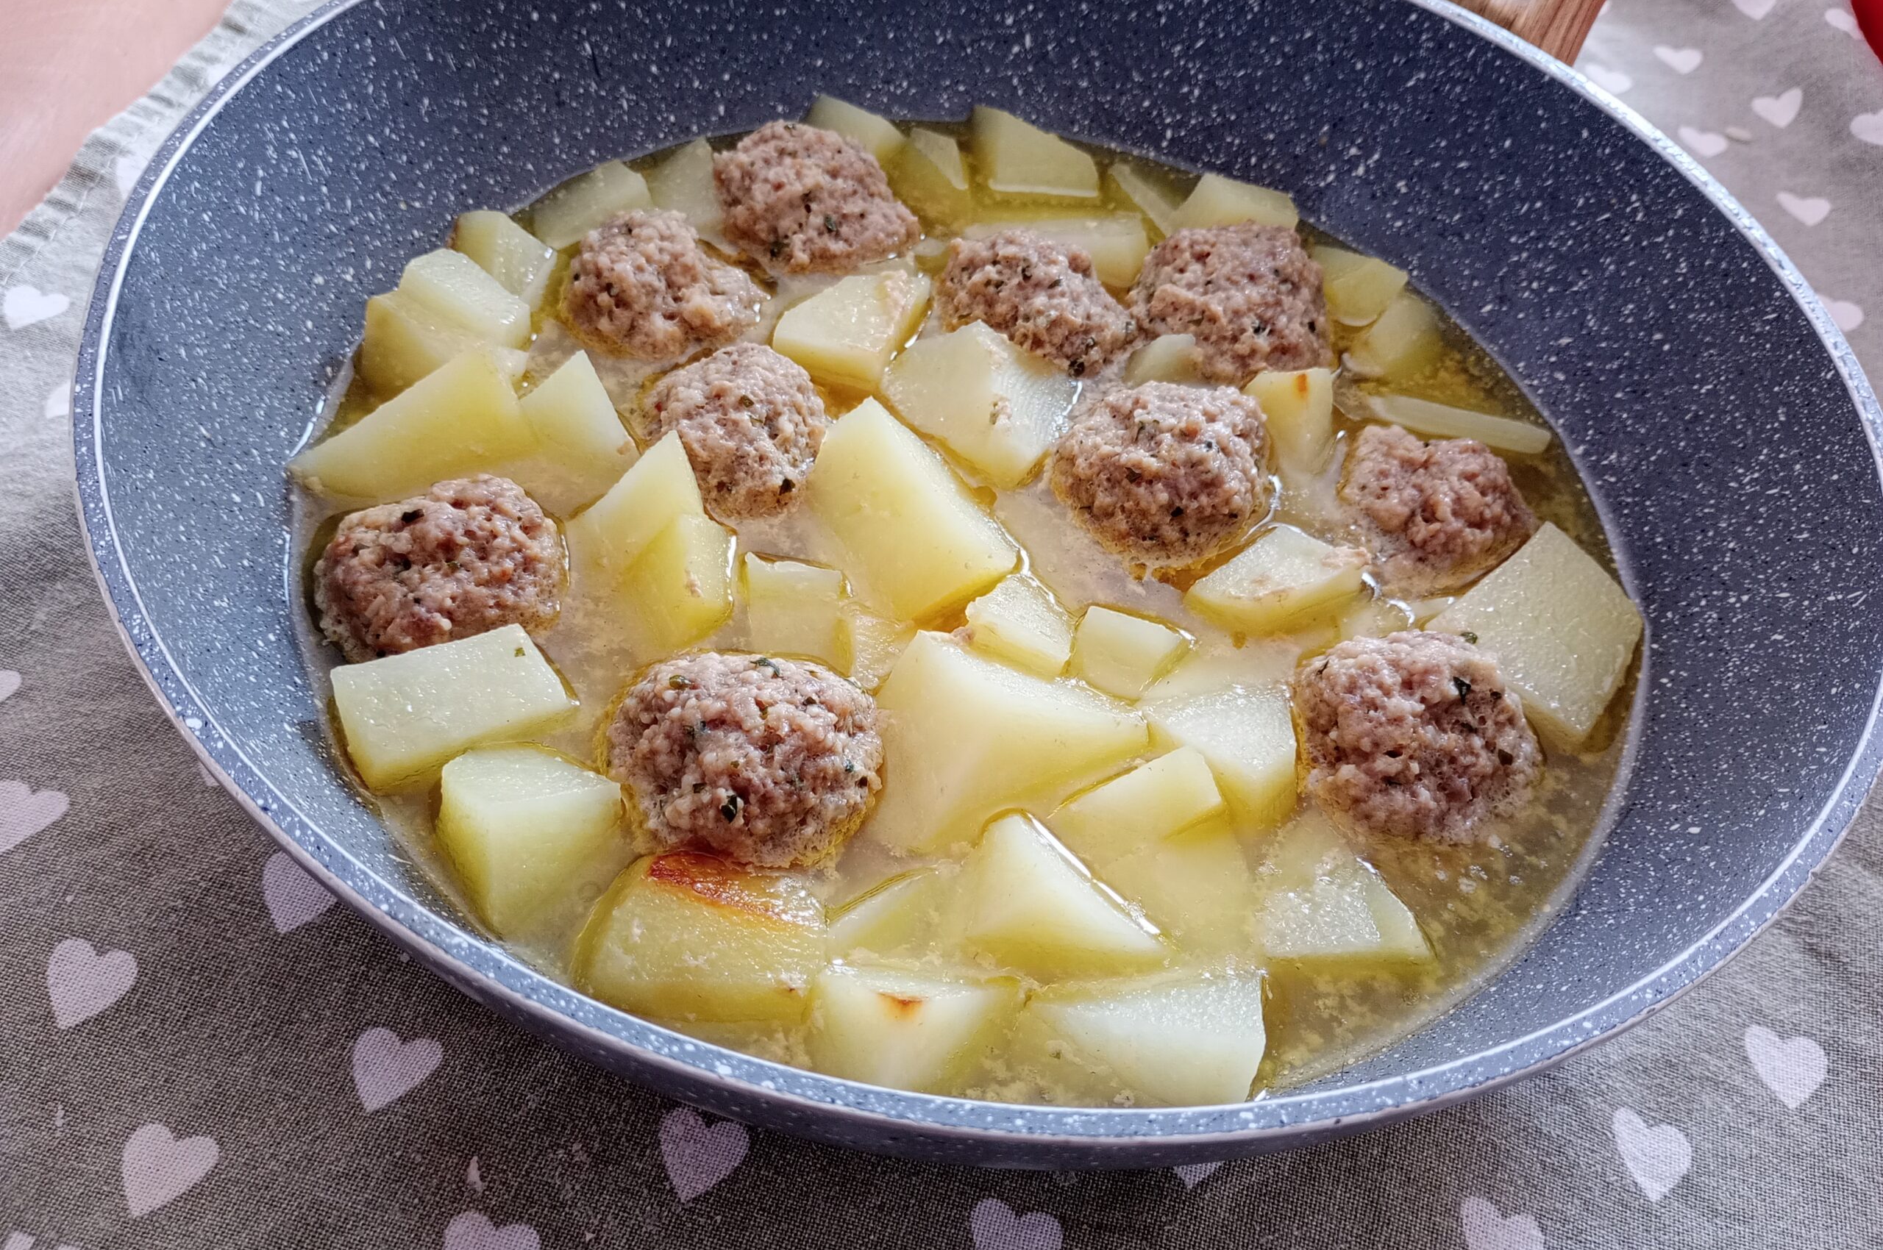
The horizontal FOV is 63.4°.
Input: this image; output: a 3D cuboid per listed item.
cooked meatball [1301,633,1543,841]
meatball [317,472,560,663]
[{"bbox_3d":[0.082,0.020,0.266,0.042,0.034,0.042,10,50,0],"label":"cooked meatball"},{"bbox_3d":[-0.087,-0.007,0.266,0.041,0.033,0.041,10,50,0],"label":"meatball"}]

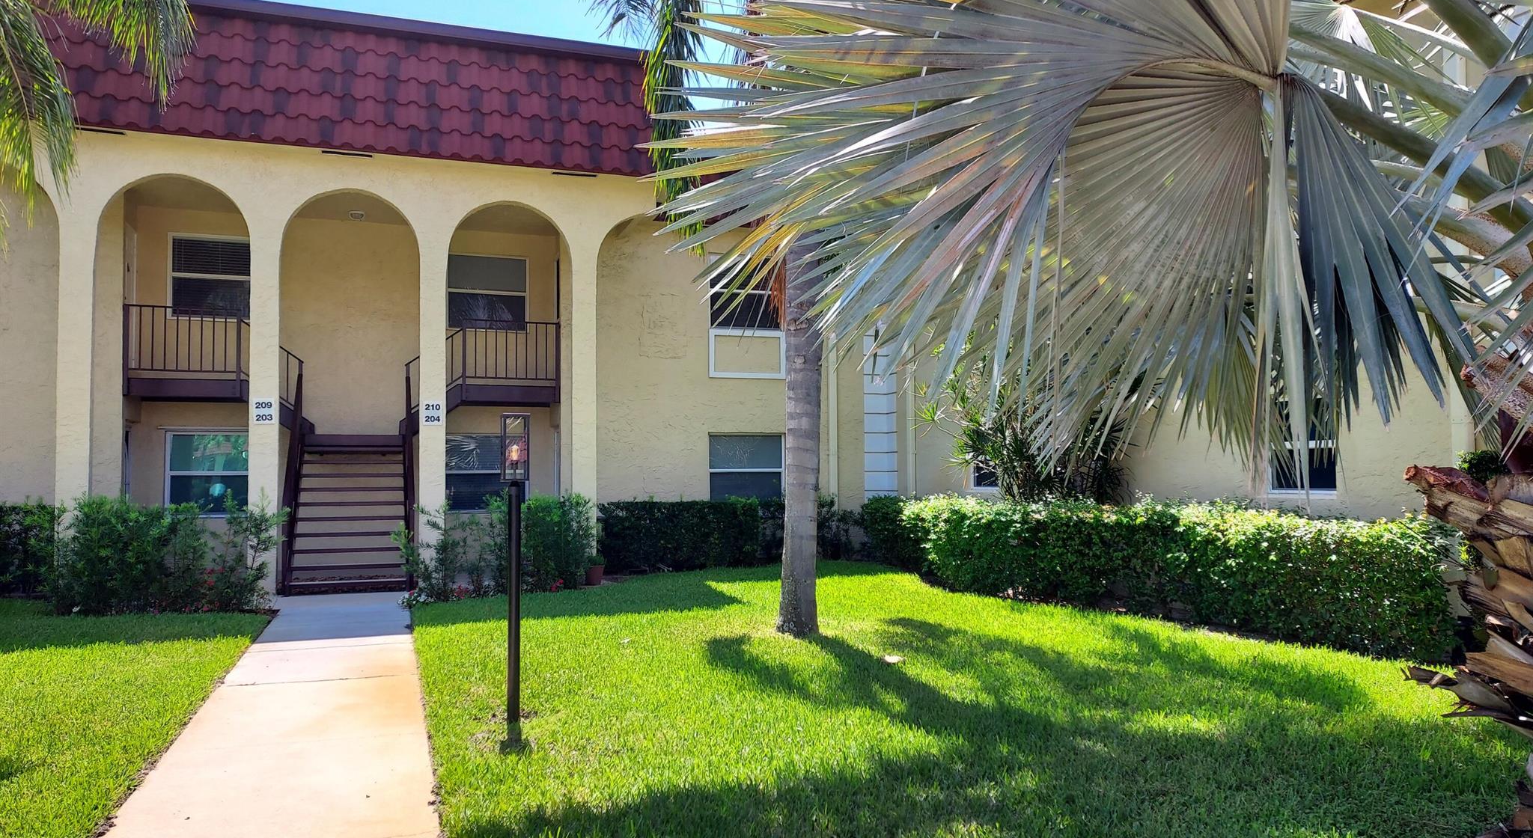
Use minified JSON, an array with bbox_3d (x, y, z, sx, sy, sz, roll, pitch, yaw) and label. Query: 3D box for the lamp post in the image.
[{"bbox_3d":[-1.425,0.902,6.025,0.150,1.868,0.150,1,-2,-20],"label":"lamp post"}]

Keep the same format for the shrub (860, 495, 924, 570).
[{"bbox_3d":[2.019,1.761,17.085,0.950,1.074,0.950,1,-3,-20],"label":"shrub"}]

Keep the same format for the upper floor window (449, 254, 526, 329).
[{"bbox_3d":[-4.595,-2.069,17.508,1.362,1.253,0.100,1,-3,-20],"label":"upper floor window"}]

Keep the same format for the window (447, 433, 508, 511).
[{"bbox_3d":[-4.571,0.883,17.384,1.362,1.280,0.100,1,-3,-20],"label":"window"}]

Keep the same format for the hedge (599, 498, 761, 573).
[{"bbox_3d":[-1.412,1.713,15.922,2.540,1.003,0.800,1,-2,-20],"label":"hedge"}]

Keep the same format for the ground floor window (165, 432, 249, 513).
[{"bbox_3d":[-8.318,0.841,16.055,1.362,1.280,0.100,1,-3,-20],"label":"ground floor window"}]

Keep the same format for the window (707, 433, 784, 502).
[{"bbox_3d":[-0.304,0.829,16.933,1.283,1.200,0.110,1,-2,-20],"label":"window"}]

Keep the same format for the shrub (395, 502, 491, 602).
[{"bbox_3d":[-3.876,1.566,12.818,1.100,1.169,0.900,1,-3,-20],"label":"shrub"}]

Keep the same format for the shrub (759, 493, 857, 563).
[{"bbox_3d":[0.558,1.721,16.916,1.663,1.045,0.800,1,-2,-20],"label":"shrub"}]

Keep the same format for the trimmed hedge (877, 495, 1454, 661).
[{"bbox_3d":[3.976,1.572,12.552,0.853,1.059,7.979,1,-3,-28],"label":"trimmed hedge"}]

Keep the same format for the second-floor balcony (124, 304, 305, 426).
[{"bbox_3d":[-7.631,-0.683,14.941,2.190,1.579,1.360,1,-2,-20],"label":"second-floor balcony"}]

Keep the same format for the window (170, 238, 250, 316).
[{"bbox_3d":[-8.066,-2.061,15.590,1.220,1.228,0.110,1,-2,-20],"label":"window"}]

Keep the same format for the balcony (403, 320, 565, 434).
[{"bbox_3d":[-4.336,-0.603,16.116,2.208,1.631,1.360,1,-2,-20],"label":"balcony"}]

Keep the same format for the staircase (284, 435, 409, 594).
[{"bbox_3d":[-5.660,1.238,14.548,1.485,2.007,2.686,1,-3,-20],"label":"staircase"}]

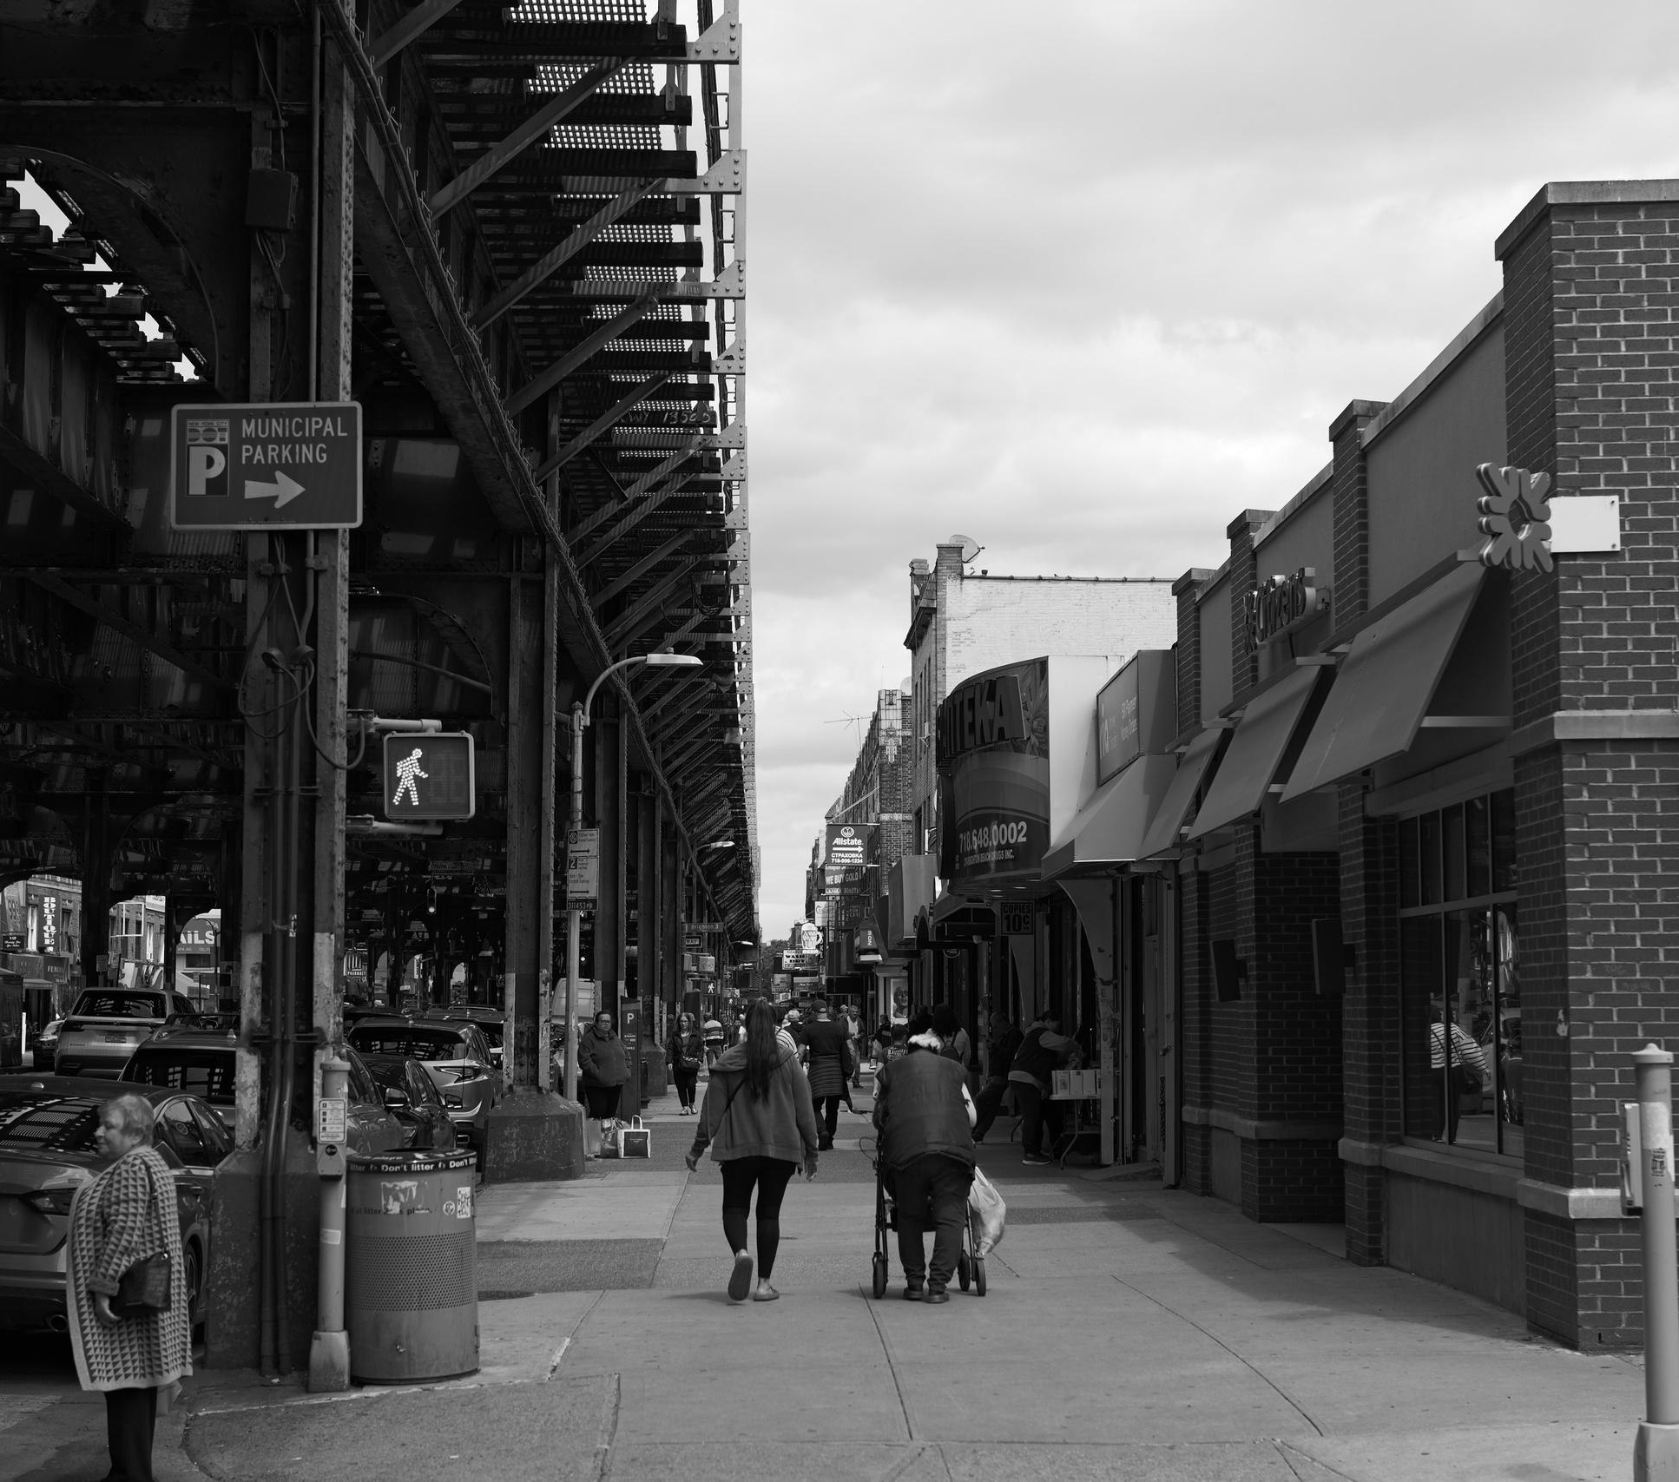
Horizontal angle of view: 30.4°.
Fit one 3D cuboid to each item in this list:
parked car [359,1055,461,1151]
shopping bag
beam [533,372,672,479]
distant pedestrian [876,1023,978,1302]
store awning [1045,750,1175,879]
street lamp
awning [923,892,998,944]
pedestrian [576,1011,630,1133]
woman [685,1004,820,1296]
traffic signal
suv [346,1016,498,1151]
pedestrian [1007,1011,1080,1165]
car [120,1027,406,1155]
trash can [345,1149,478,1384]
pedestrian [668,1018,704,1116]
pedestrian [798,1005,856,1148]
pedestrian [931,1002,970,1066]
[{"bbox_3d":[-4.790,3.766,30.600,1.820,1.430,4.600,0,-5,-1],"label":"parked car"},{"bbox_3d":[0.810,2.601,17.041,0.260,0.500,0.220,0,-5,-2],"label":"shopping bag"},{"bbox_3d":[-2.014,-2.680,26.337,1.526,0.130,0.120,-37,-3,-4],"label":"beam"},{"bbox_3d":[0.494,2.367,17.400,0.600,1.510,0.650,0,-5,-1],"label":"distant pedestrian"},{"bbox_3d":[2.545,0.782,29.524,0.970,0.950,3.900,0,-5,-1],"label":"store awning"},{"bbox_3d":[-2.241,1.738,33.473,1.470,5.440,0.300,0,-5,-2],"label":"street lamp"},{"bbox_3d":[2.281,3.117,55.470,0.850,0.750,10.000,0,-5,-1],"label":"awning"},{"bbox_3d":[-2.693,3.891,35.200,0.600,1.620,0.450,2,-5,-25],"label":"pedestrian"},{"bbox_3d":[-0.496,2.310,17.450,0.720,1.680,0.520,0,-5,-1],"label":"woman"},{"bbox_3d":[-2.022,0.175,15.200,0.430,0.430,0.200,0,-5,-1],"label":"traffic signal"},{"bbox_3d":[-4.450,3.860,33.944,1.870,1.690,4.700,0,-5,-2],"label":"suv"},{"bbox_3d":[2.076,3.519,31.400,0.720,1.560,0.520,1,-5,-11],"label":"pedestrian"},{"bbox_3d":[-4.630,3.110,24.600,1.860,1.700,4.600,0,-5,-1],"label":"car"},{"bbox_3d":[-1.931,2.375,13.900,0.600,0.970,0.600,0,-5,-1],"label":"trash can"},{"bbox_3d":[-2.410,5.051,48.400,0.560,1.570,0.420,0,-5,-1],"label":"pedestrian"},{"bbox_3d":[-0.133,3.660,33.711,0.580,1.650,0.500,0,-5,0],"label":"pedestrian"},{"bbox_3d":[0.959,3.071,26.636,0.500,1.630,0.360,0,-5,0],"label":"pedestrian"}]

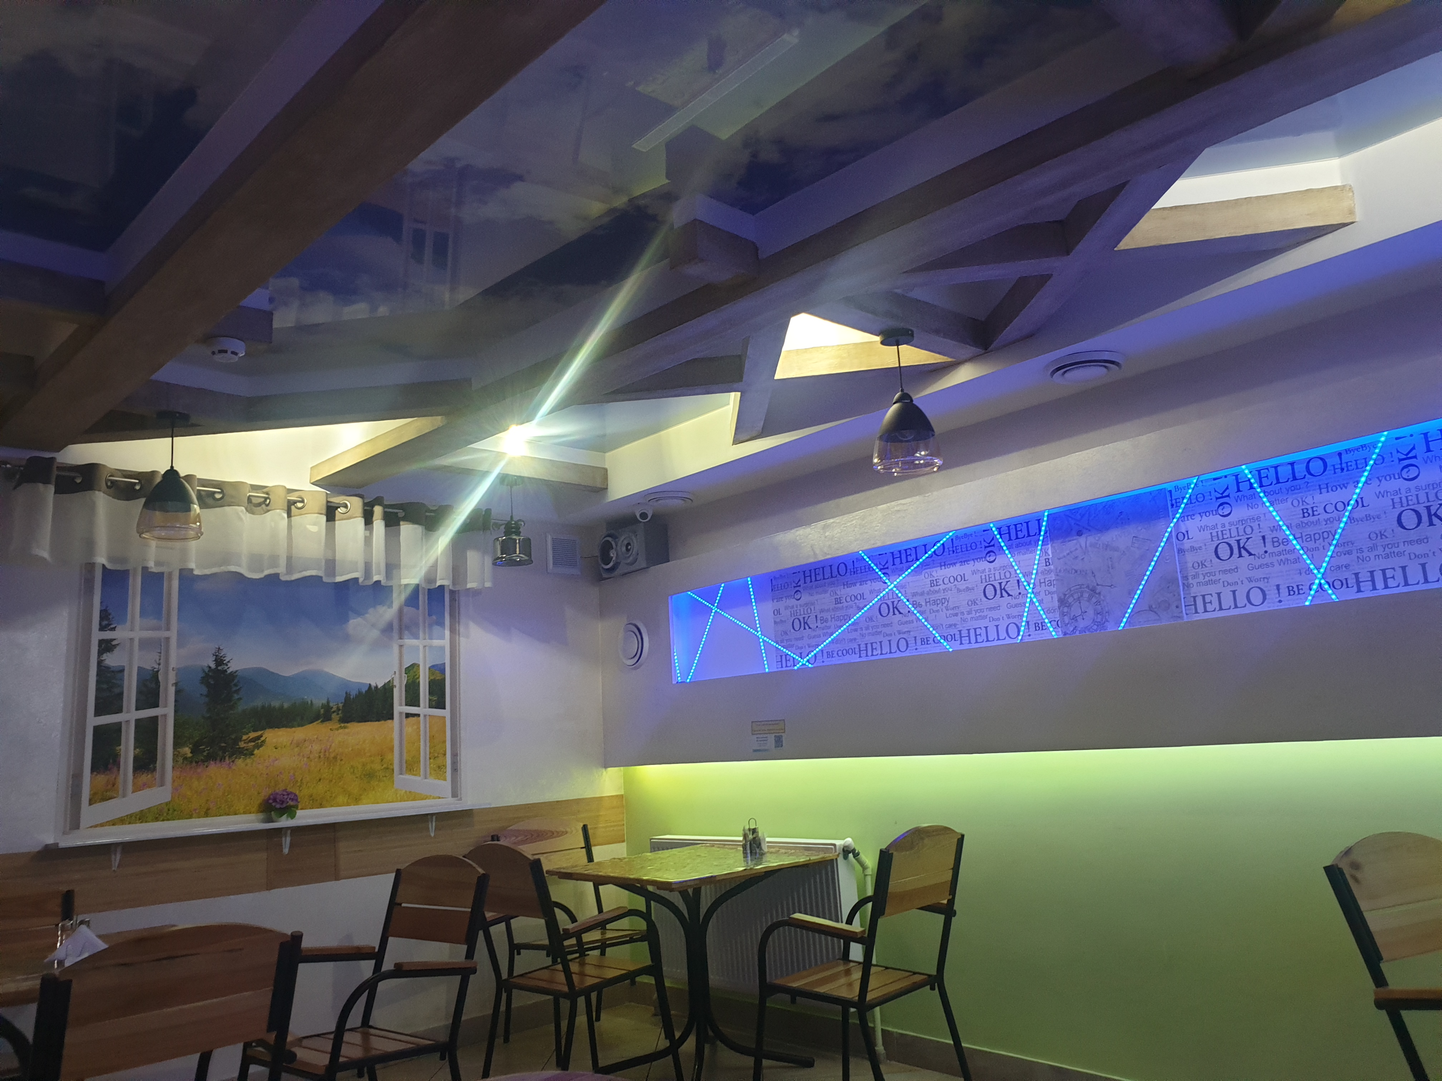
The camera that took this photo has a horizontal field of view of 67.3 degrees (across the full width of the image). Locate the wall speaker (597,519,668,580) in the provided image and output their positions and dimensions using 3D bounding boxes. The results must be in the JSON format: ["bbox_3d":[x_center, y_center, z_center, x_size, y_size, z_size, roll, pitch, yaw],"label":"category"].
[{"bbox_3d":[-0.422,0.058,5.317,0.289,0.218,0.168,-11,-13,37],"label":"wall speaker"}]

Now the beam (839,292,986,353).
[{"bbox_3d":[0.562,-0.701,3.381,0.754,0.109,0.115,6,-14,-43],"label":"beam"}]

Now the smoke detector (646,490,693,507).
[{"bbox_3d":[-0.242,-0.185,5.126,0.216,0.030,0.216,-3,-10,-1],"label":"smoke detector"}]

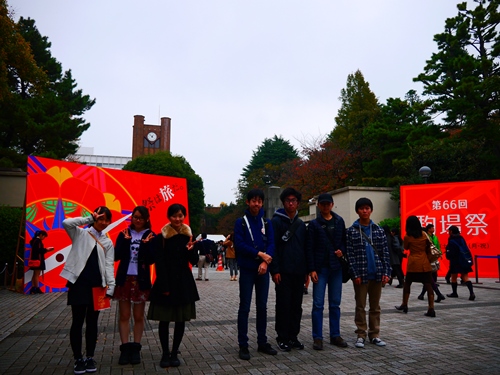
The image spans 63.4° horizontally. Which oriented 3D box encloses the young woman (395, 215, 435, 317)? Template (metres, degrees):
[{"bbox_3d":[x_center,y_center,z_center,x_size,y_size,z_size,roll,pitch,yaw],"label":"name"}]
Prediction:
[{"bbox_3d":[2.850,1.353,7.056,0.500,1.650,0.580,6,-11,-37],"label":"young woman"}]

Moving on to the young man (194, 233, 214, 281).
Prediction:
[{"bbox_3d":[-1.647,2.512,14.729,0.580,1.710,0.380,0,-9,-5],"label":"young man"}]

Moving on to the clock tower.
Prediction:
[{"bbox_3d":[-23.207,-0.244,93.743,8.600,31.100,8.500,2,-9,-13],"label":"clock tower"}]

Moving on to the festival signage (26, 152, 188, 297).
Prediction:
[{"bbox_3d":[-4.000,1.200,12.450,5.300,3.700,0.120,8,-20,-43],"label":"festival signage"}]

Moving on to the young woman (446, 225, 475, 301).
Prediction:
[{"bbox_3d":[4.693,1.678,9.058,0.580,1.590,0.480,-6,-10,35],"label":"young woman"}]

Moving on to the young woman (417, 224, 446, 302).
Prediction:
[{"bbox_3d":[3.899,1.620,8.747,0.580,1.620,0.460,-1,-9,5],"label":"young woman"}]

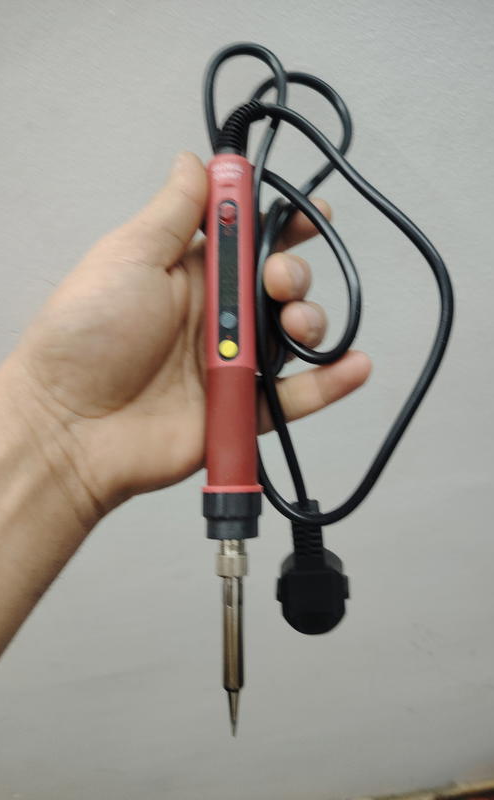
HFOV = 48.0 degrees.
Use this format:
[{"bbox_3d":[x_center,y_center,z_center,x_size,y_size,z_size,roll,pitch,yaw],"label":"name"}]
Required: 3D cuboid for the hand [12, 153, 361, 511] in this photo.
[{"bbox_3d":[-0.024,-0.033,0.236,0.152,0.115,0.078,-29,4,-9],"label":"hand"}]

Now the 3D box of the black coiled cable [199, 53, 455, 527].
[{"bbox_3d":[0.028,-0.060,0.262,0.106,0.235,0.105,0,-7,0],"label":"black coiled cable"}]

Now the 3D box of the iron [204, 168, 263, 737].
[{"bbox_3d":[-0.006,0.010,0.217,0.024,0.227,0.024,-1,-7,3],"label":"iron"}]

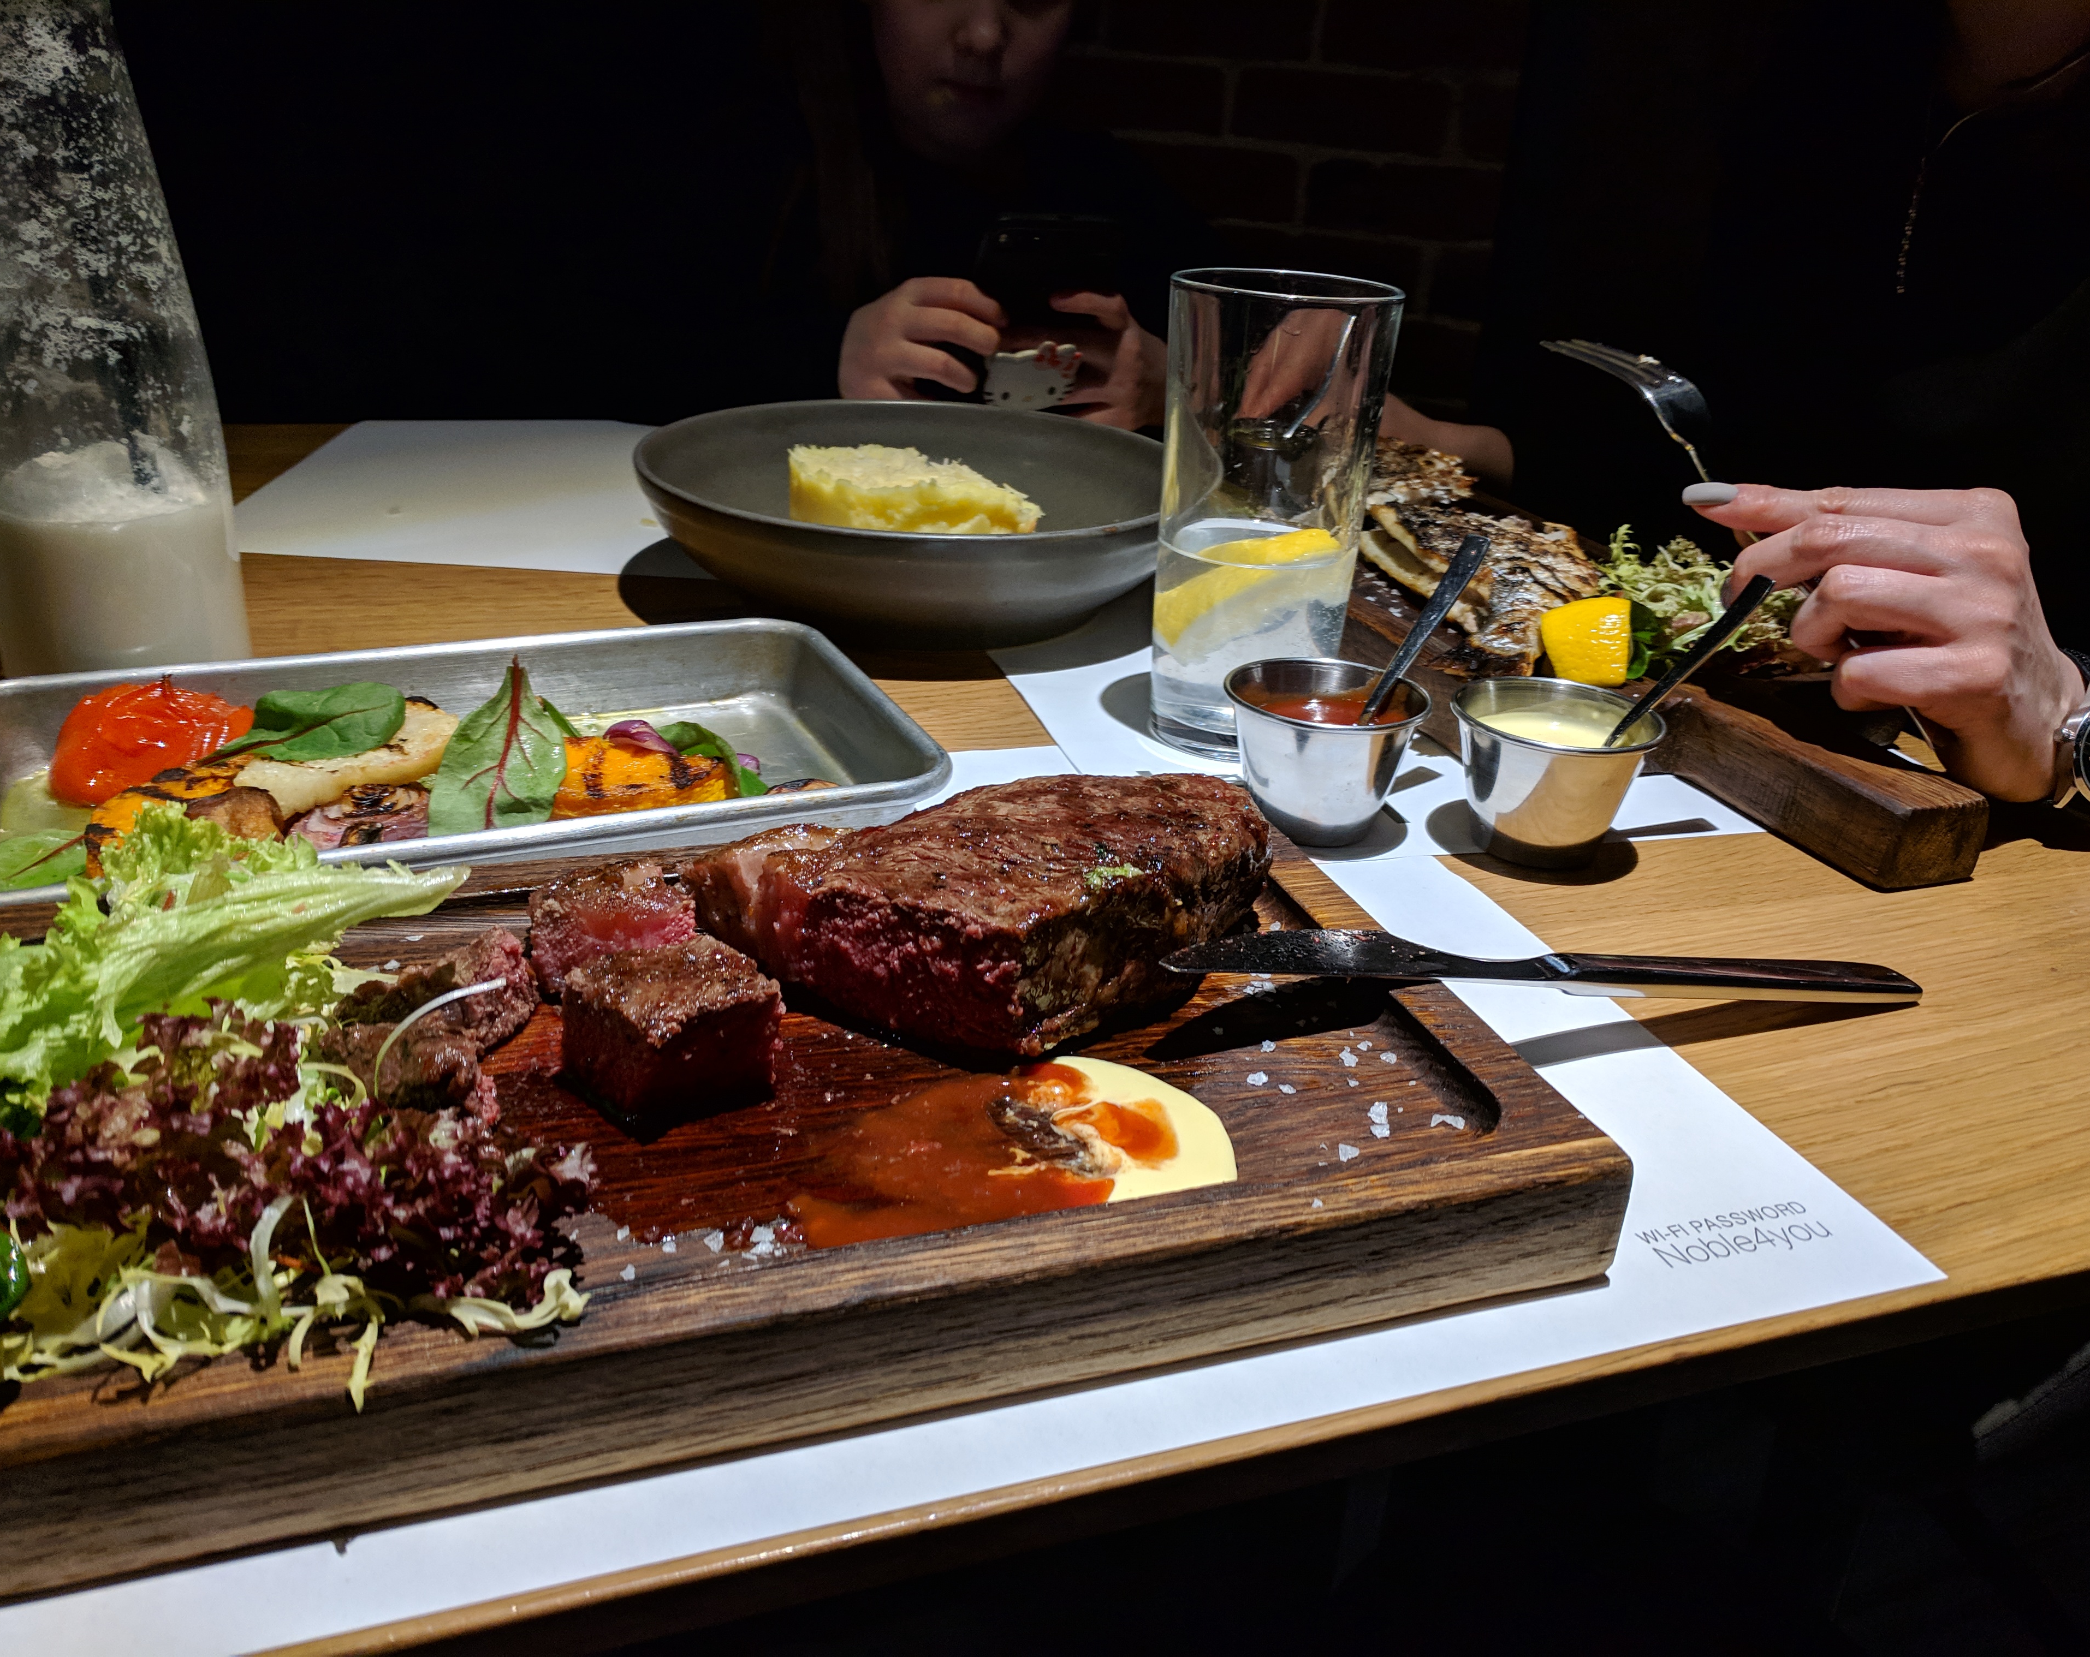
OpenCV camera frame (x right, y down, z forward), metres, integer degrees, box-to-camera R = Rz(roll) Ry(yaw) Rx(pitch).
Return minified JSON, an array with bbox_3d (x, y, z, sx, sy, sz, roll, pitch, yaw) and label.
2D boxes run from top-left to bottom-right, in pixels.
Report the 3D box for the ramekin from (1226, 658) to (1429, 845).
[{"bbox_3d":[0.084,-0.021,0.507,0.062,0.043,0.062,3,25,-1],"label":"ramekin"}]

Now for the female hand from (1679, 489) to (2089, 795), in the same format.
[{"bbox_3d":[0.263,-0.057,0.520,0.122,0.090,0.075,-1,25,-9],"label":"female hand"}]

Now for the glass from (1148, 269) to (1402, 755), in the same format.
[{"bbox_3d":[0.073,-0.104,0.555,0.074,0.150,0.074,3,25,-1],"label":"glass"}]

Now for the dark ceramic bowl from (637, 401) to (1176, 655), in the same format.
[{"bbox_3d":[-0.047,-0.123,0.686,0.237,0.061,0.237,3,25,-1],"label":"dark ceramic bowl"}]

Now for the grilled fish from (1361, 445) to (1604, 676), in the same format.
[{"bbox_3d":[0.182,-0.130,0.715,0.095,0.036,0.275,1,25,-5],"label":"grilled fish"}]

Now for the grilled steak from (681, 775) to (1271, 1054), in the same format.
[{"bbox_3d":[-0.003,0.015,0.390,0.135,0.031,0.082,-16,31,-36],"label":"grilled steak"}]

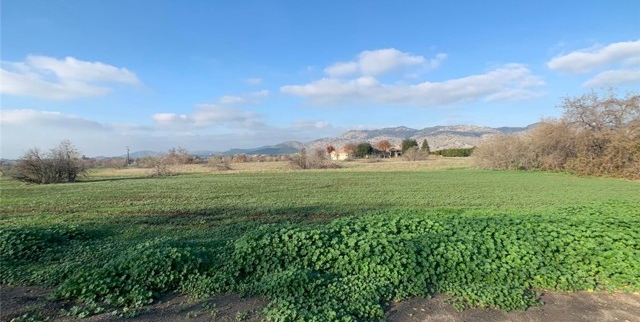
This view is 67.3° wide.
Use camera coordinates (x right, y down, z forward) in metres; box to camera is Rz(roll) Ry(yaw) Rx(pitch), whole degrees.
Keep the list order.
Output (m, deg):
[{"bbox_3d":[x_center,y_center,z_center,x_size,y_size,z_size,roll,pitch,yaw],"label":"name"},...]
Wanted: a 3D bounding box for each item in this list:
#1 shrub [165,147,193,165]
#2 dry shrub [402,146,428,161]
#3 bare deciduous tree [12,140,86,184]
[{"bbox_3d":[-19.291,-0.618,66.000,4.100,2.500,3.600,0,1,0],"label":"shrub"},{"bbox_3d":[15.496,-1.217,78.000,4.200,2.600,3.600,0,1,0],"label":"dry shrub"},{"bbox_3d":[-18.007,0.033,32.000,4.600,2.900,4.000,0,1,0],"label":"bare deciduous tree"}]

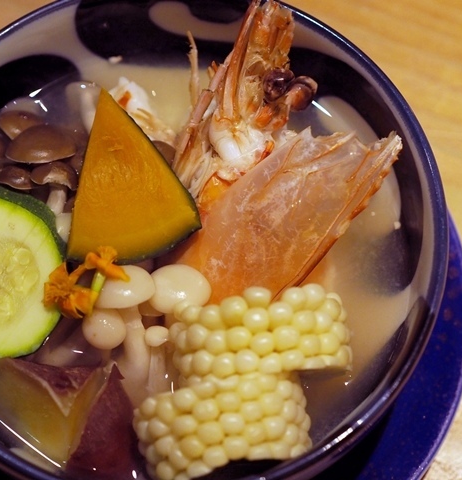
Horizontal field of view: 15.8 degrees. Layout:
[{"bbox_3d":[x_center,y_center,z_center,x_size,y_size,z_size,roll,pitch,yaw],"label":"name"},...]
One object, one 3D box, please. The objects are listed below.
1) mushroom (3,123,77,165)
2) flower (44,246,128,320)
[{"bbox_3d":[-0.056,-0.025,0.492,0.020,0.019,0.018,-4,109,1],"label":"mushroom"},{"bbox_3d":[-0.040,0.012,0.465,0.024,0.013,0.017,0,67,2],"label":"flower"}]

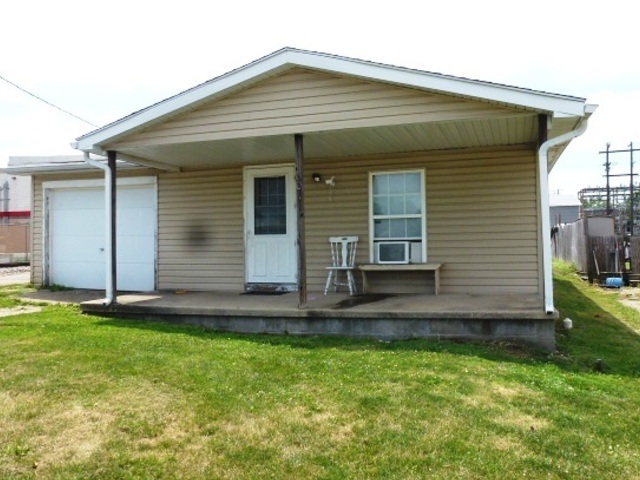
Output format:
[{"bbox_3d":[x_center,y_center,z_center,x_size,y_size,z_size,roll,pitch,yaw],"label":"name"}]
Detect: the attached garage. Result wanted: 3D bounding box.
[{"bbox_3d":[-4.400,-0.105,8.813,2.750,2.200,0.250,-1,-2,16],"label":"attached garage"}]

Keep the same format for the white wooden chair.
[{"bbox_3d":[0.357,0.418,7.122,0.490,0.940,0.490,-1,-2,16],"label":"white wooden chair"}]

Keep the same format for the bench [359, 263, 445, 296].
[{"bbox_3d":[1.262,0.628,6.942,1.260,0.470,0.300,-1,-2,16],"label":"bench"}]

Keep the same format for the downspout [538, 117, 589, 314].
[{"bbox_3d":[2.651,-0.266,4.776,0.490,2.110,0.200,-1,-2,16],"label":"downspout"}]

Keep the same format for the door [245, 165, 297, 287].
[{"bbox_3d":[-0.871,-0.262,7.777,1.010,2.160,0.130,-1,-2,16],"label":"door"}]

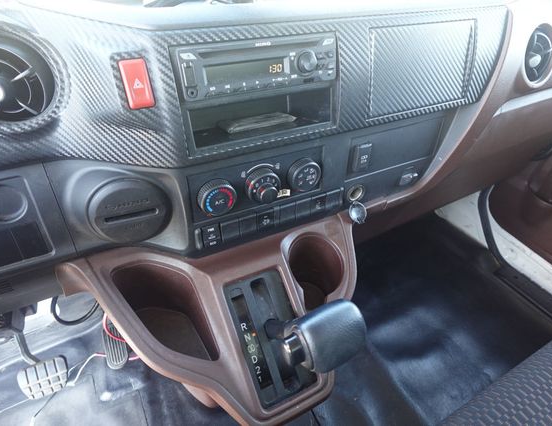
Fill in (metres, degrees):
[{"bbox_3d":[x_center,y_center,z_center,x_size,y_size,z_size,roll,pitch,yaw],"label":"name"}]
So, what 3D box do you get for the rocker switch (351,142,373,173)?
[{"bbox_3d":[0.113,-0.073,0.465,0.022,0.034,0.012,-16,35,-21],"label":"rocker switch"}]

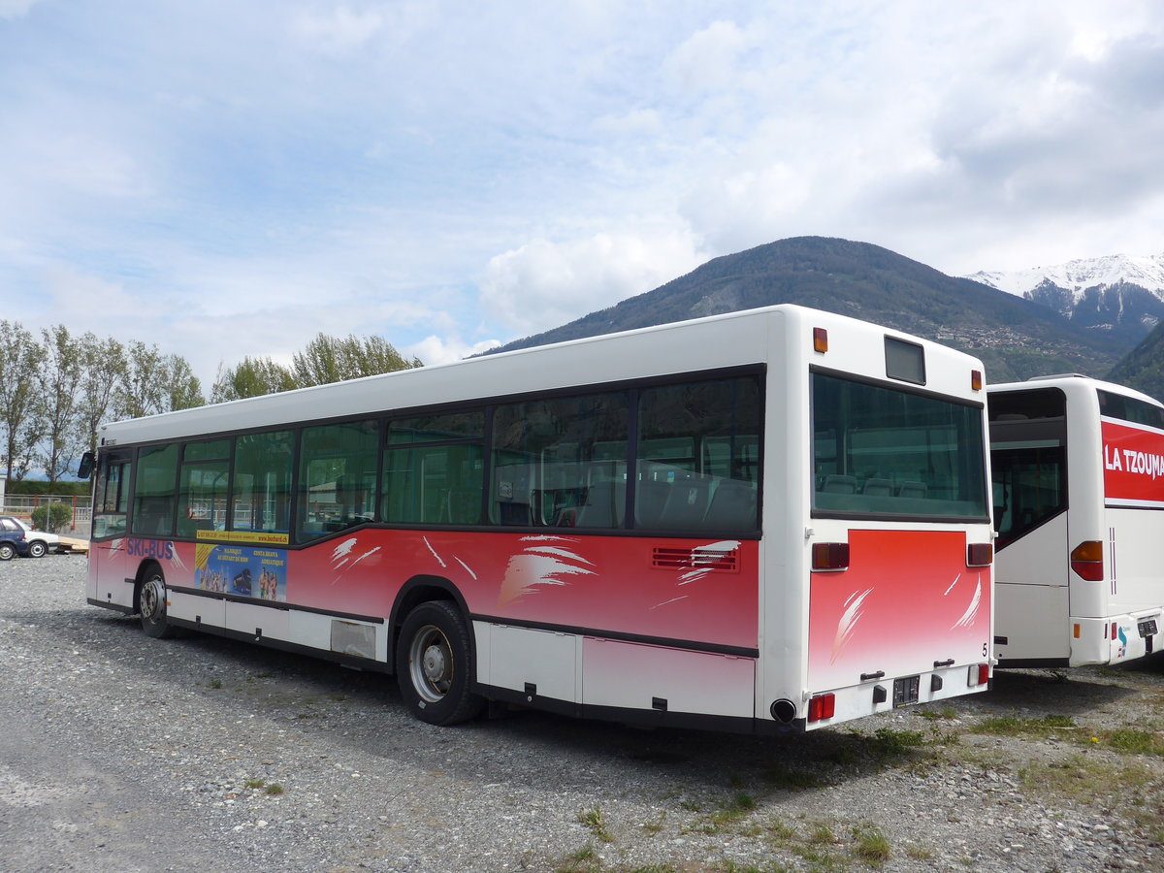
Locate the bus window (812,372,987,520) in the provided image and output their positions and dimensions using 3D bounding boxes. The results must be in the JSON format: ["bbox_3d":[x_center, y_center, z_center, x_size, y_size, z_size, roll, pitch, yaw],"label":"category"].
[{"bbox_3d":[2.072,0.123,6.152,2.220,0.810,0.060,6,-7,-43],"label":"bus window"}]

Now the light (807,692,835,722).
[{"bbox_3d":[1.291,1.469,5.290,0.240,0.132,0.055,6,-7,-43],"label":"light"}]

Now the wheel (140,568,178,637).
[{"bbox_3d":[-5.124,1.984,11.998,0.290,0.950,0.950,6,-7,-43],"label":"wheel"}]

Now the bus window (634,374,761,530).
[{"bbox_3d":[0.674,0.121,5.855,0.060,0.930,0.970,6,-7,-43],"label":"bus window"}]

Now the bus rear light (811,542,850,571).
[{"bbox_3d":[1.376,0.663,5.421,0.365,0.142,0.055,6,-7,-43],"label":"bus rear light"}]

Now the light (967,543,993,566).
[{"bbox_3d":[2.727,0.810,6.702,0.365,0.142,0.055,6,-7,-43],"label":"light"}]

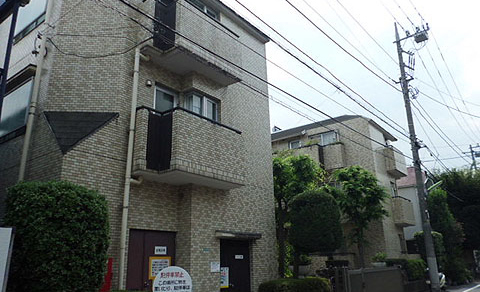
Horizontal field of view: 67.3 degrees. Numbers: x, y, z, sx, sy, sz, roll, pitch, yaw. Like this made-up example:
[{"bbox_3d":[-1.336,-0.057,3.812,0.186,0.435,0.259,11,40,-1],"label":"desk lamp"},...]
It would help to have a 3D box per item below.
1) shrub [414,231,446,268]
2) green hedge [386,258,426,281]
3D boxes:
[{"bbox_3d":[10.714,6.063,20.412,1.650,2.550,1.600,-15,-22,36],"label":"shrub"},{"bbox_3d":[7.754,5.774,16.753,0.900,0.900,2.900,-15,-22,36],"label":"green hedge"}]

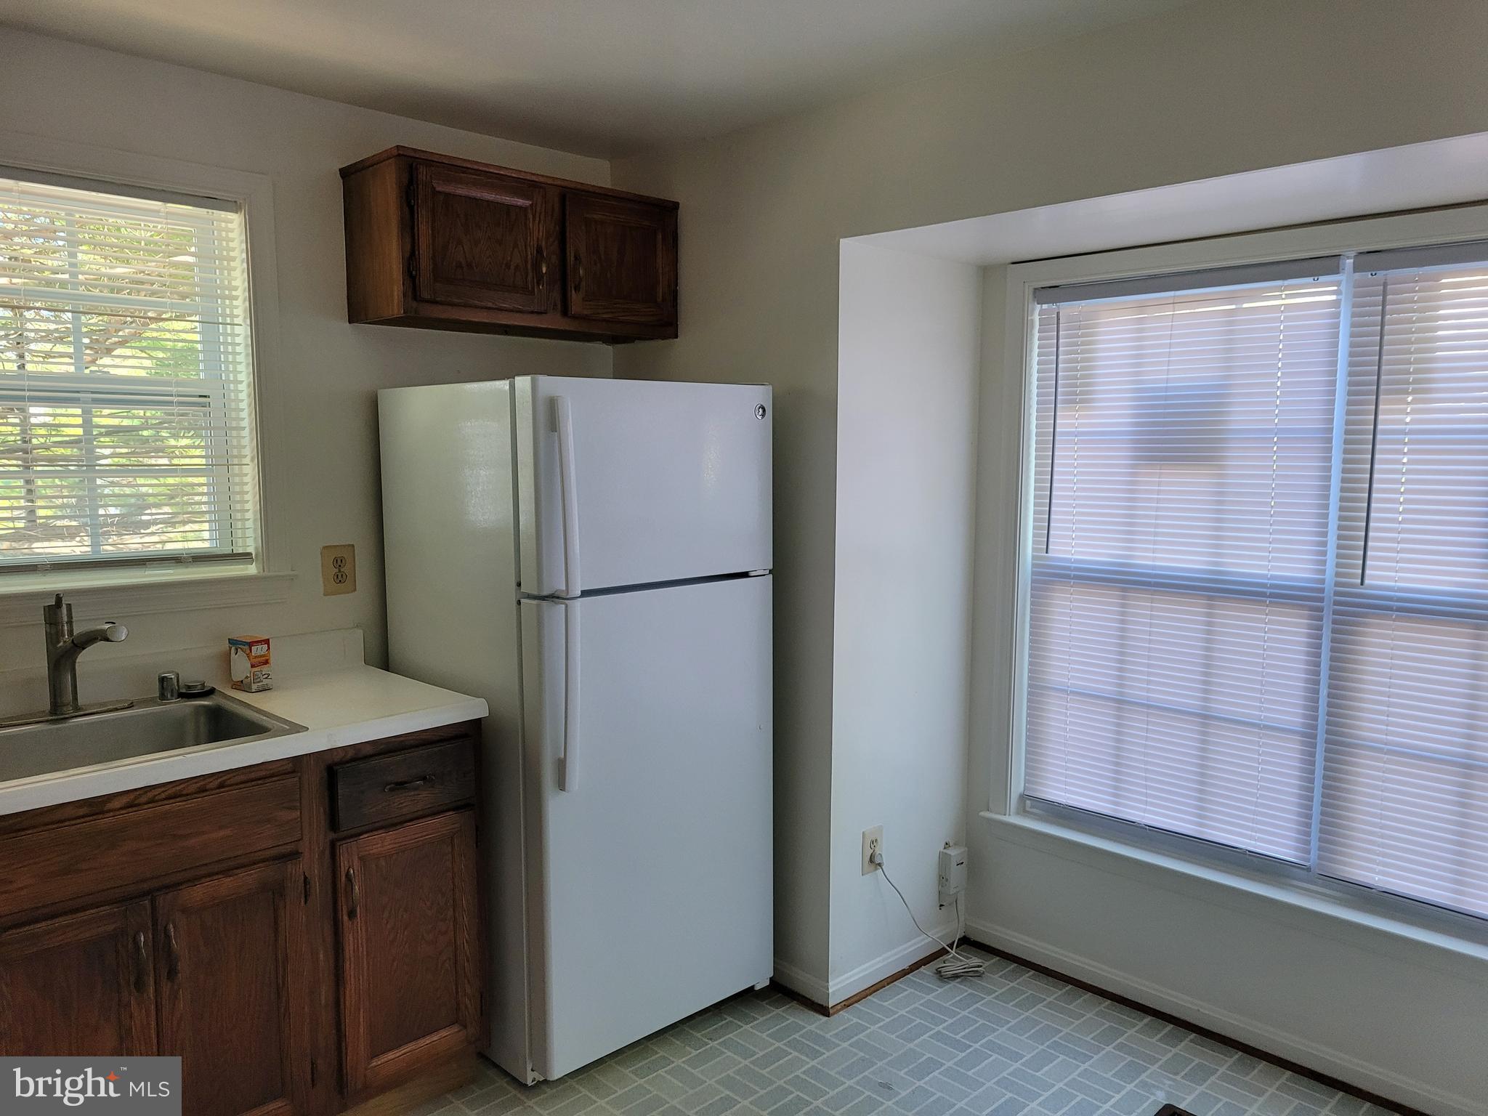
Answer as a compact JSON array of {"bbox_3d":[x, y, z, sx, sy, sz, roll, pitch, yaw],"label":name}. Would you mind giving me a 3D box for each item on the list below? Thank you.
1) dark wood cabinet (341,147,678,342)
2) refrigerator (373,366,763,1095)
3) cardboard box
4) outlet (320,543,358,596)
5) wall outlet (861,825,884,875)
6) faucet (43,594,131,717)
[{"bbox_3d":[-0.598,-0.812,3.026,0.854,0.387,0.315,-6,9,-44],"label":"dark wood cabinet"},{"bbox_3d":[-0.421,0.381,3.005,0.746,1.672,0.750,-6,9,-44],"label":"refrigerator"},{"bbox_3d":[-1.167,0.252,2.645,0.077,0.119,0.054,4,7,30],"label":"cardboard box"},{"bbox_3d":[-1.045,0.031,2.890,0.083,0.125,0.010,-6,9,-44],"label":"outlet"},{"bbox_3d":[0.357,0.808,3.091,0.080,0.124,0.010,-6,9,-44],"label":"wall outlet"},{"bbox_3d":[-1.382,0.211,2.347,0.250,0.256,0.062,3,7,29],"label":"faucet"}]

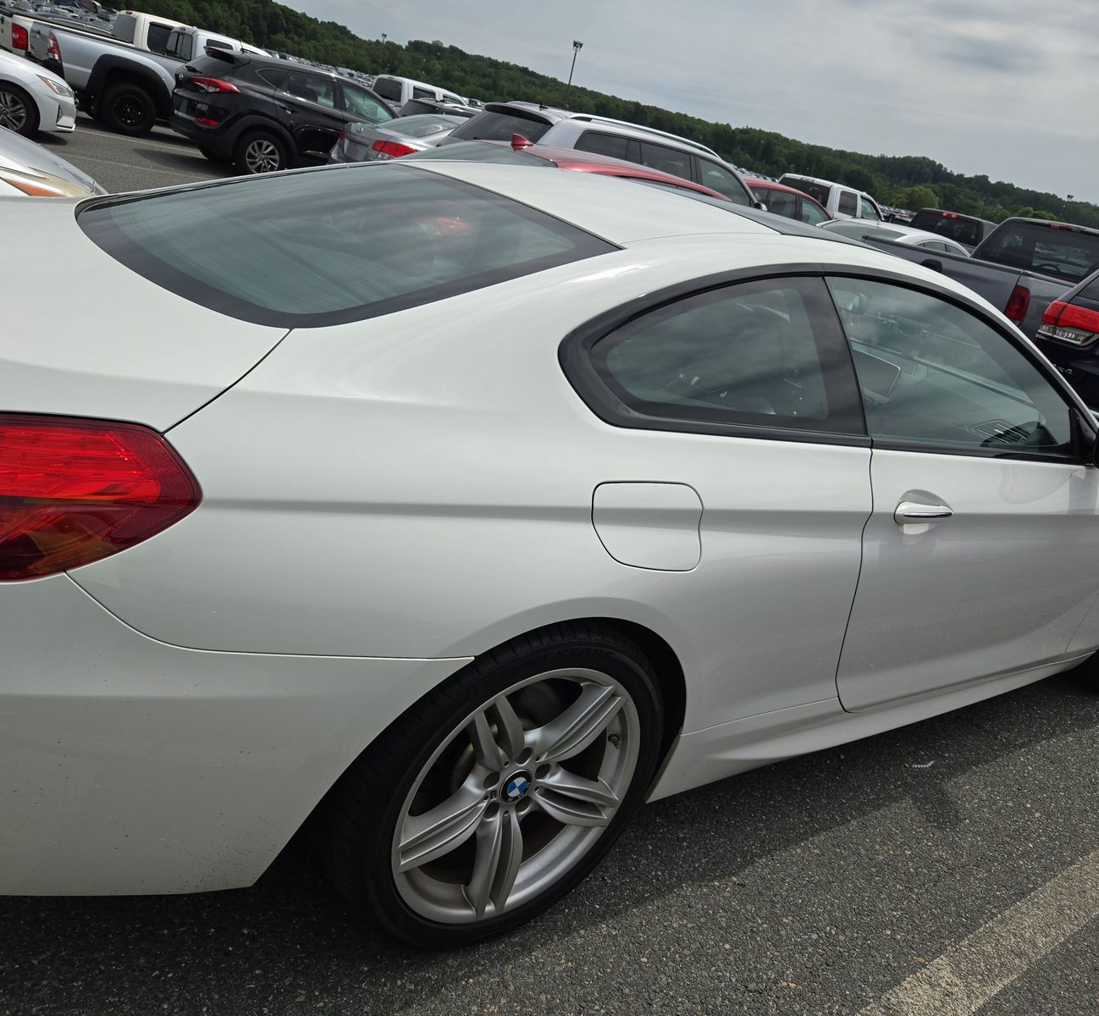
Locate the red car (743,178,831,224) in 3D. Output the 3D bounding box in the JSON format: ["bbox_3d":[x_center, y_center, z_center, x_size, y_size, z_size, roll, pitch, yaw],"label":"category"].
[{"bbox_3d":[3.787,-5.105,16.517,4.500,1.650,1.820,-4,27,-38],"label":"red car"}]

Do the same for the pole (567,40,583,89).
[{"bbox_3d":[2.240,-48.260,103.000,0.800,10.000,1.100,12,21,-5],"label":"pole"}]

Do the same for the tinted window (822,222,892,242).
[{"bbox_3d":[3.795,-3.430,11.285,0.760,0.100,1.250,-26,38,-24],"label":"tinted window"}]

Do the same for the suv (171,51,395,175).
[{"bbox_3d":[-3.401,-5.778,13.870,4.475,1.650,1.850,-4,27,-38],"label":"suv"}]

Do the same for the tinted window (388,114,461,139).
[{"bbox_3d":[-1.773,-5.245,12.326,0.760,0.100,1.250,-26,38,-24],"label":"tinted window"}]

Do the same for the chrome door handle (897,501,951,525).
[{"bbox_3d":[0.839,0.007,2.026,0.225,0.047,0.047,-2,26,-36],"label":"chrome door handle"}]

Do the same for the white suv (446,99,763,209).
[{"bbox_3d":[0.998,-3.377,10.457,4.720,1.730,1.900,-4,27,-39],"label":"white suv"}]

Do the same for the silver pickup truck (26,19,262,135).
[{"bbox_3d":[-5.714,-7.030,15.183,5.286,1.760,1.895,-4,27,-39],"label":"silver pickup truck"}]

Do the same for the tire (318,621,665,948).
[{"bbox_3d":[-0.109,0.457,1.663,0.675,0.675,0.270,-3,26,-37],"label":"tire"}]

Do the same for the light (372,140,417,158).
[{"bbox_3d":[-1.970,-4.547,11.400,0.360,0.180,0.460,-3,26,-37],"label":"light"}]

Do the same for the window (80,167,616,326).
[{"bbox_3d":[-0.480,-0.591,1.876,0.810,0.090,1.150,-21,36,-27],"label":"window"}]

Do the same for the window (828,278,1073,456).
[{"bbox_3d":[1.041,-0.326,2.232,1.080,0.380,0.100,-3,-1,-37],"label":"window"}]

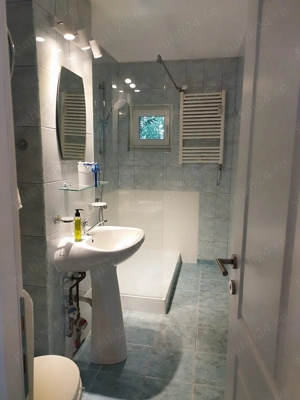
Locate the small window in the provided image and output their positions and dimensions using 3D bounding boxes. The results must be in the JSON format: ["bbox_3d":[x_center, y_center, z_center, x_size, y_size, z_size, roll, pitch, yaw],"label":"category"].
[{"bbox_3d":[0.006,-0.863,3.771,0.497,0.528,0.076,2,10,10],"label":"small window"}]

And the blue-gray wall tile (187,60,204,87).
[{"bbox_3d":[0.510,-1.438,3.550,0.202,0.299,0.010,2,10,10],"label":"blue-gray wall tile"}]

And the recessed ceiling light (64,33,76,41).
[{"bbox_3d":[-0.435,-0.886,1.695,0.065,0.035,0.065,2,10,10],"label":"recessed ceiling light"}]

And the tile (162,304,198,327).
[{"bbox_3d":[0.261,1.002,2.700,0.305,0.010,0.310,2,10,10],"label":"tile"}]

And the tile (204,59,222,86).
[{"bbox_3d":[0.709,-1.430,3.514,0.202,0.299,0.010,2,10,10],"label":"tile"}]

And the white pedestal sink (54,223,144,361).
[{"bbox_3d":[-0.285,0.670,2.160,0.474,0.869,0.576,2,10,10],"label":"white pedestal sink"}]

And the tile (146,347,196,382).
[{"bbox_3d":[0.148,1.107,2.101,0.305,0.010,0.310,2,10,10],"label":"tile"}]

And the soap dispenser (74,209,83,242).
[{"bbox_3d":[-0.463,0.166,2.036,0.053,0.218,0.044,2,10,10],"label":"soap dispenser"}]

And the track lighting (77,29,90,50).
[{"bbox_3d":[-0.406,-0.981,1.917,0.058,0.116,0.058,-12,7,12],"label":"track lighting"}]

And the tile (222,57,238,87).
[{"bbox_3d":[0.885,-1.423,3.482,0.155,0.299,0.010,2,10,10],"label":"tile"}]

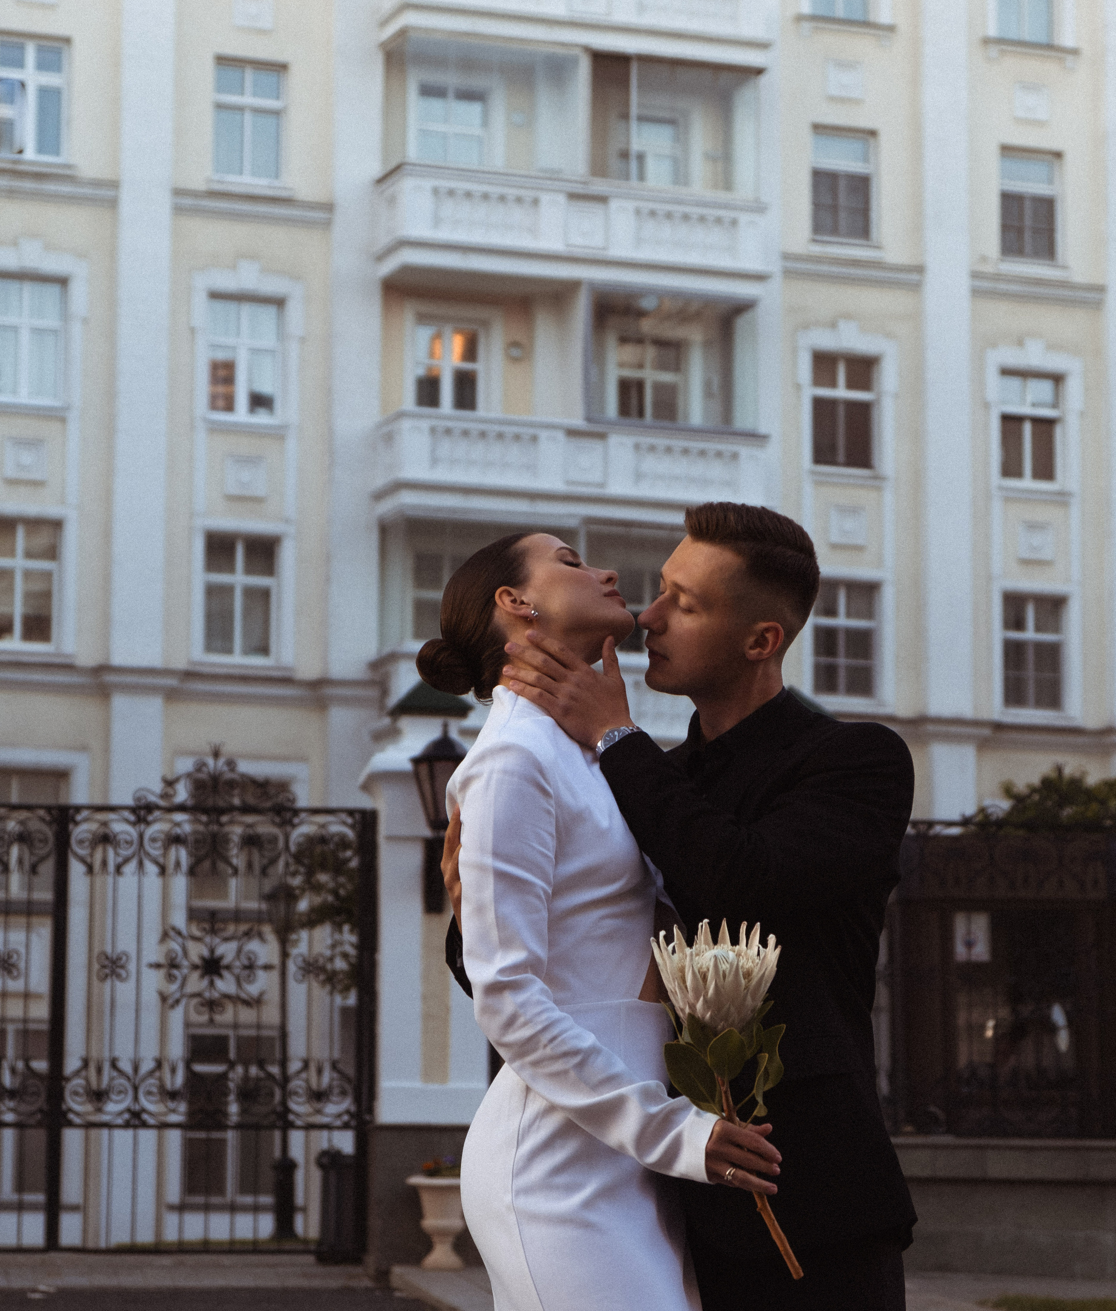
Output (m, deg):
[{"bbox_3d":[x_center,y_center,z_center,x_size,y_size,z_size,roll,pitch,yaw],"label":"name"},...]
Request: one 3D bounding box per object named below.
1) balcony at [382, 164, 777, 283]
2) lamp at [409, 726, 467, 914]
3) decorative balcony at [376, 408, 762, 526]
[{"bbox_3d":[0.206,-5.654,50.074,5.360,1.350,1.100,3,-8,-22],"label":"balcony"},{"bbox_3d":[-0.704,0.994,22.600,0.420,1.170,0.560,1,-7,-9],"label":"lamp"},{"bbox_3d":[0.179,-2.371,49.694,5.360,1.350,1.100,3,-8,-22],"label":"decorative balcony"}]

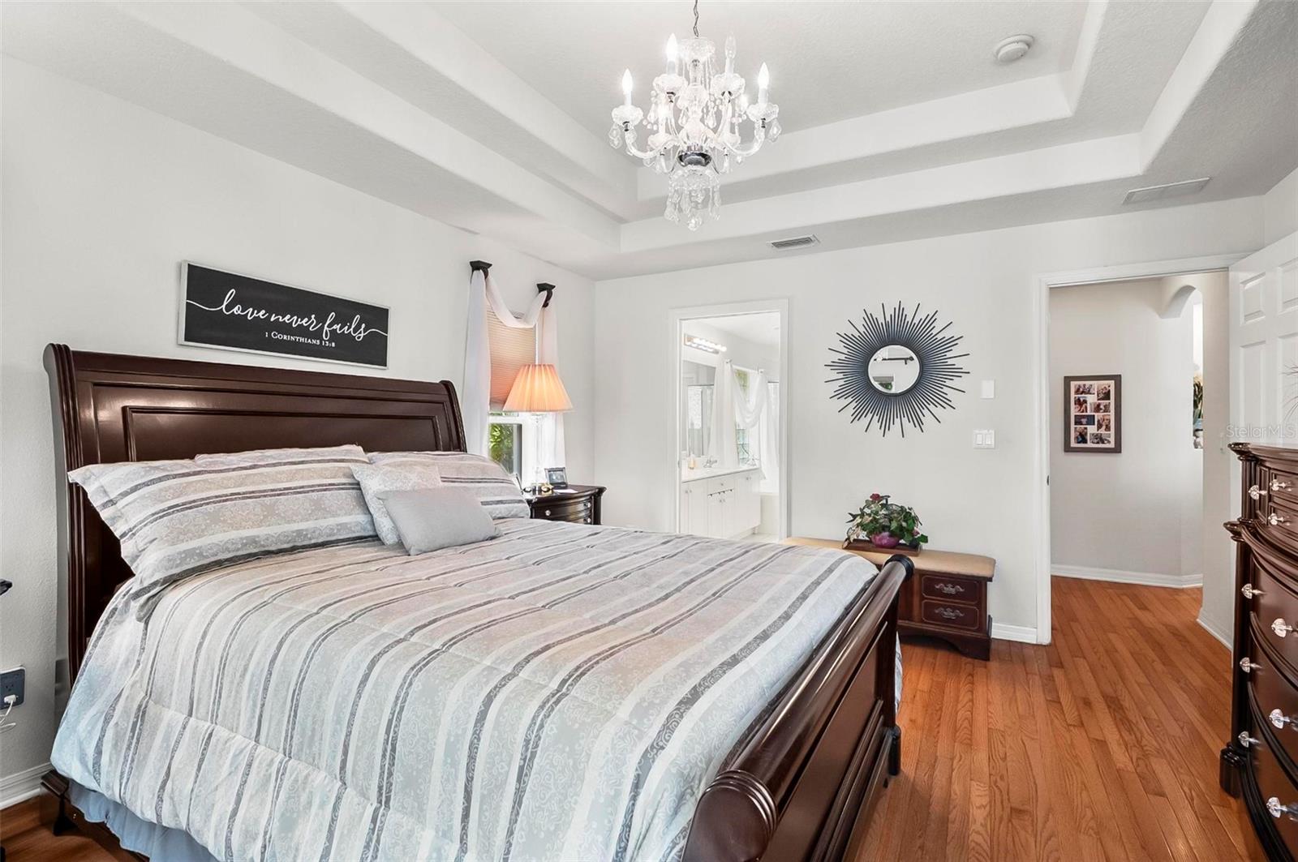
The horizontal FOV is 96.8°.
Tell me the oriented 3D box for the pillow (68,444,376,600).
[{"bbox_3d":[-1.395,0.264,2.075,0.190,0.480,0.910,-43,-19,22],"label":"pillow"}]

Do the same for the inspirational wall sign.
[{"bbox_3d":[-1.591,-0.495,2.637,0.035,0.330,0.900,0,0,30],"label":"inspirational wall sign"}]

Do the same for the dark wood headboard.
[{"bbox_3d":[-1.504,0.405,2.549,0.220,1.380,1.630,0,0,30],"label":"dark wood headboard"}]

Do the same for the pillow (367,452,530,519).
[{"bbox_3d":[-0.958,0.275,2.777,0.190,0.480,0.860,-45,-19,21],"label":"pillow"}]

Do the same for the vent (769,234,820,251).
[{"bbox_3d":[0.935,-1.202,3.705,0.300,0.025,0.185,1,1,28],"label":"vent"}]

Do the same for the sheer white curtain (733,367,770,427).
[{"bbox_3d":[1.360,-0.430,7.550,0.160,0.820,1.250,0,0,30],"label":"sheer white curtain"}]

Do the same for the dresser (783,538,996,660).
[{"bbox_3d":[1.386,0.972,3.537,1.240,0.505,0.410,1,1,28],"label":"dresser"}]

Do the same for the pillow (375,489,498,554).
[{"bbox_3d":[-0.827,0.331,2.337,0.130,0.300,0.460,-45,-19,21],"label":"pillow"}]

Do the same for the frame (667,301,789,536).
[{"bbox_3d":[0.579,0.140,4.281,0.915,2.135,0.130,1,1,28],"label":"frame"}]

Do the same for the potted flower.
[{"bbox_3d":[1.475,0.560,3.570,0.450,0.370,0.350,0,0,25],"label":"potted flower"}]

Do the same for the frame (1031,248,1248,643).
[{"bbox_3d":[2.665,0.150,3.205,0.930,2.120,0.130,0,0,25],"label":"frame"}]

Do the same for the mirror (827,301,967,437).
[{"bbox_3d":[1.559,-0.389,3.674,0.860,0.870,0.040,1,1,28],"label":"mirror"}]

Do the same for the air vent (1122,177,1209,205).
[{"bbox_3d":[2.620,-1.210,2.930,0.310,0.025,0.190,0,0,25],"label":"air vent"}]

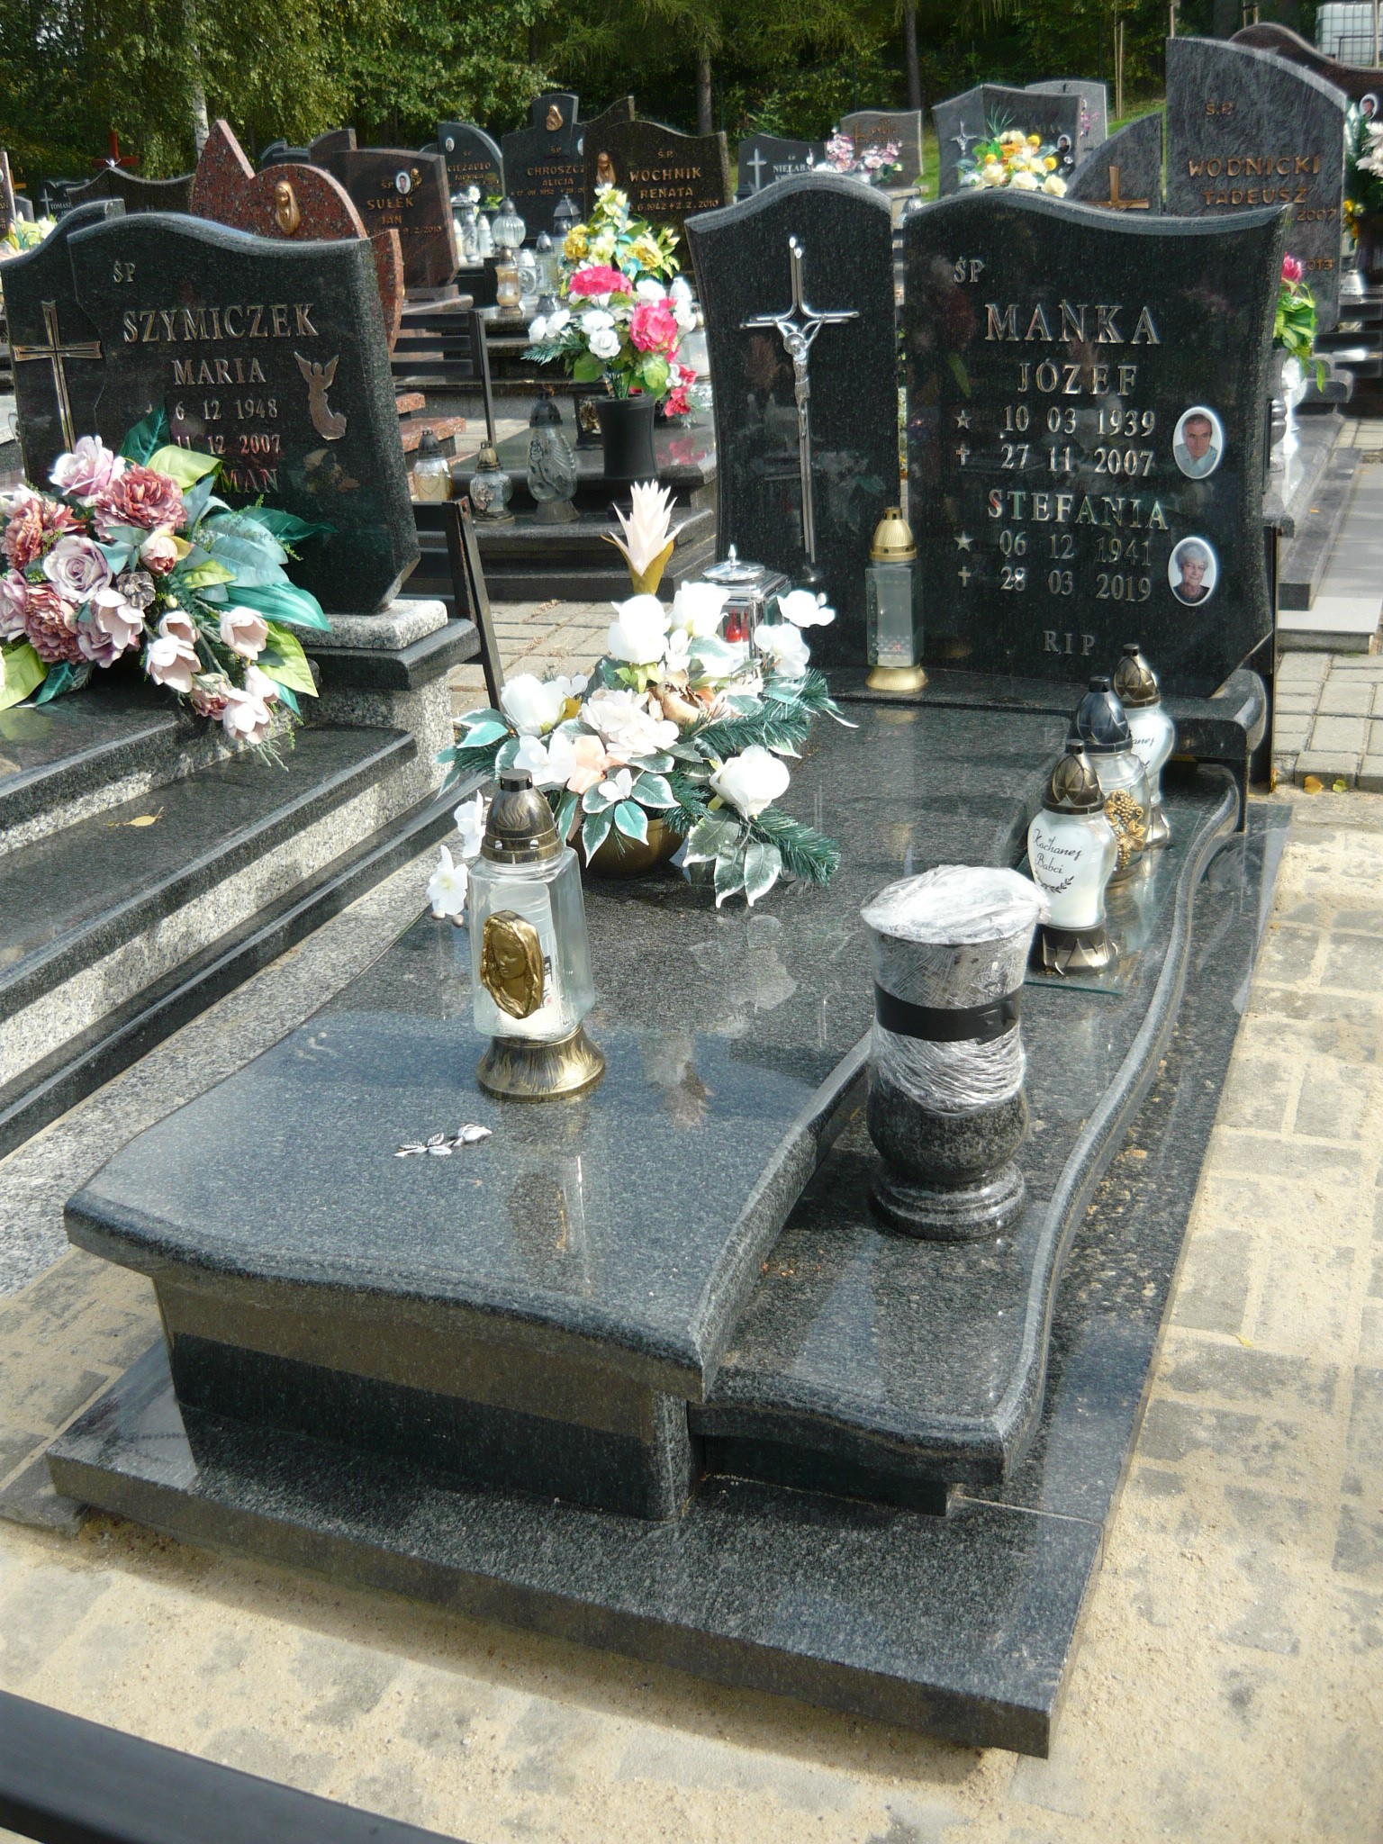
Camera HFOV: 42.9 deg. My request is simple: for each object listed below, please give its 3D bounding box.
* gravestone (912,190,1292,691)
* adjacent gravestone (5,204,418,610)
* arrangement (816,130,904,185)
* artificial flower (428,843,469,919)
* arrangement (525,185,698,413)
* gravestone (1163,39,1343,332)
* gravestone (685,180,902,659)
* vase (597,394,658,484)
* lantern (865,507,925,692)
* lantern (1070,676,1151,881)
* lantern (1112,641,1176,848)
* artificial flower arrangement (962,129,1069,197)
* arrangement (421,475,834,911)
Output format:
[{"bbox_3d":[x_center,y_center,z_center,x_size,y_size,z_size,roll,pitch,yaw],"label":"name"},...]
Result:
[{"bbox_3d":[0.708,-0.838,3.122,0.667,0.861,0.097,6,25,20],"label":"gravestone"},{"bbox_3d":[-1.004,-1.028,3.554,0.946,0.769,0.114,6,25,22],"label":"adjacent gravestone"},{"bbox_3d":[1.241,-5.641,13.000,0.620,0.420,0.400,6,26,22],"label":"arrangement"},{"bbox_3d":[-0.322,-0.047,2.347,0.063,0.097,0.051,-7,23,-6],"label":"artificial flower"},{"bbox_3d":[-0.217,-1.688,4.829,0.445,0.599,0.331,6,25,22],"label":"arrangement"},{"bbox_3d":[1.675,-2.171,5.222,0.520,0.860,0.090,8,27,26],"label":"gravestone"},{"bbox_3d":[0.205,-0.902,3.226,0.375,0.870,0.090,5,26,21],"label":"gravestone"},{"bbox_3d":[-0.168,-1.294,4.700,0.158,0.200,0.158,6,26,22],"label":"vase"},{"bbox_3d":[0.366,-0.582,3.152,0.115,0.320,0.115,6,26,22],"label":"lantern"},{"bbox_3d":[0.599,-0.211,2.590,0.132,0.296,0.128,-7,23,-6],"label":"lantern"},{"bbox_3d":[0.689,-0.275,2.711,0.119,0.305,0.116,3,24,16],"label":"lantern"},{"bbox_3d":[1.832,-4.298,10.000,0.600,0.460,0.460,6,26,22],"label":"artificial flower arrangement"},{"bbox_3d":[-0.051,-0.339,2.463,0.540,0.520,0.480,6,26,22],"label":"arrangement"}]

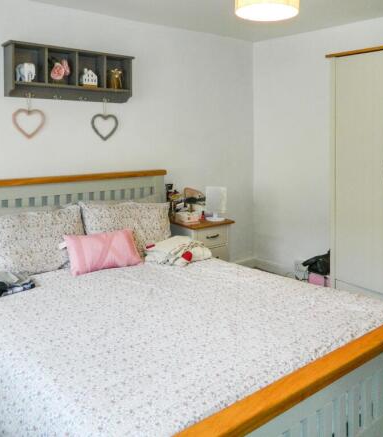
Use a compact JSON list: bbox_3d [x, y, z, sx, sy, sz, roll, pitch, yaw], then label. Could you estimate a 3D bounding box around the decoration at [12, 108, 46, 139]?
[{"bbox_3d":[-1.095,-0.641,2.846,0.215,0.195,0.025,-7,12,-38],"label":"decoration"}]

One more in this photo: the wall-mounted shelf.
[{"bbox_3d":[-0.823,-1.004,2.951,0.880,0.330,0.150,-7,12,-38],"label":"wall-mounted shelf"}]

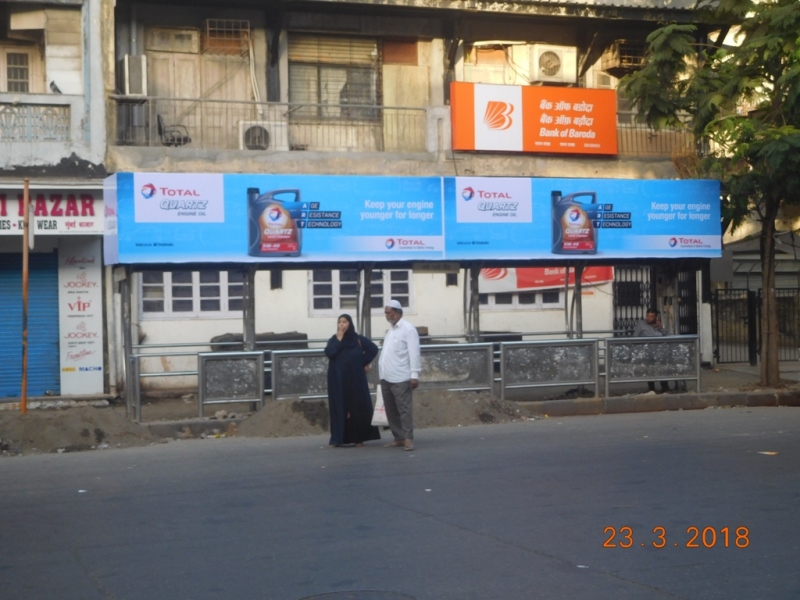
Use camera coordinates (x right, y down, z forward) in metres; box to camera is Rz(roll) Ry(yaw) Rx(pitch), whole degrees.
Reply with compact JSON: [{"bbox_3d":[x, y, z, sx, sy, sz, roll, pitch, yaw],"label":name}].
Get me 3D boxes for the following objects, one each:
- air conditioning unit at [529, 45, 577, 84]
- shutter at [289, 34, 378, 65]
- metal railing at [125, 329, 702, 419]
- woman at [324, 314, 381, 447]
[{"bbox_3d":[2.640,-4.064,22.084,0.813,0.647,0.300,-1,0,-20],"label":"air conditioning unit"},{"bbox_3d":[-1.193,-4.433,22.575,1.656,0.505,0.120,-1,0,-20],"label":"shutter"},{"bbox_3d":[0.453,0.998,17.908,8.427,0.934,0.600,-1,0,-20],"label":"metal railing"},{"bbox_3d":[-0.575,0.957,15.173,0.610,1.580,0.400,-1,0,13],"label":"woman"}]

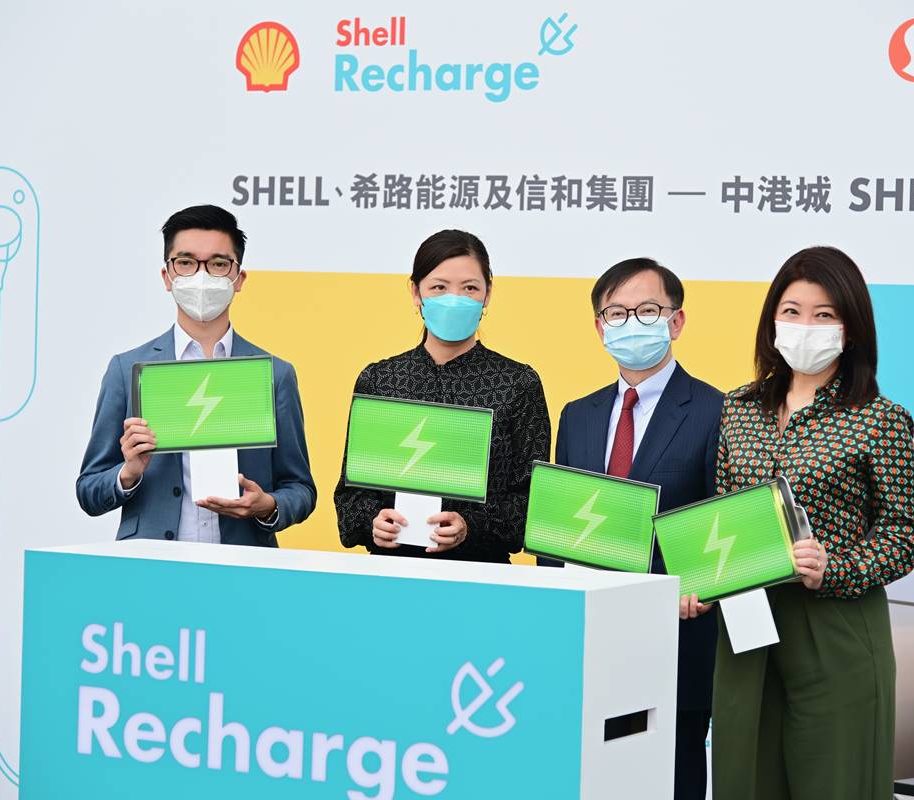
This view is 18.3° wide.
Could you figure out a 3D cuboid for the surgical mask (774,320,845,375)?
[{"bbox_3d":[0.688,-0.102,5.530,0.130,0.104,0.085,6,1,7],"label":"surgical mask"}]

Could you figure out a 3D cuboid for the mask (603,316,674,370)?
[{"bbox_3d":[0.366,-0.117,5.780,0.132,0.112,0.085,-4,1,14],"label":"mask"}]

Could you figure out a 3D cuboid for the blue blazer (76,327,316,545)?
[{"bbox_3d":[-0.556,0.205,6.000,0.500,0.720,0.340,1,1,-2],"label":"blue blazer"}]

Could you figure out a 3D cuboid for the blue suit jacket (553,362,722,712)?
[{"bbox_3d":[0.387,0.280,5.820,0.480,0.720,0.310,2,1,22],"label":"blue suit jacket"}]

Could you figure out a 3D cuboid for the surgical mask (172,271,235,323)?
[{"bbox_3d":[-0.536,-0.218,5.980,0.133,0.109,0.085,2,1,-3],"label":"surgical mask"}]

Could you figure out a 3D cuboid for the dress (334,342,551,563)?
[{"bbox_3d":[-0.043,0.385,5.950,0.455,1.020,0.320,2,1,13],"label":"dress"}]

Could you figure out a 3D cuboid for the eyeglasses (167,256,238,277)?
[{"bbox_3d":[-0.540,-0.281,6.010,0.147,0.045,0.140,2,-3,-3],"label":"eyeglasses"}]

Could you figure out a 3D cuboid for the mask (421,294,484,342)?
[{"bbox_3d":[-0.009,-0.170,5.920,0.126,0.102,0.085,1,1,-1],"label":"mask"}]

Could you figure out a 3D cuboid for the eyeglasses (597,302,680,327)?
[{"bbox_3d":[0.373,-0.176,5.810,0.142,0.046,0.140,-4,1,16],"label":"eyeglasses"}]

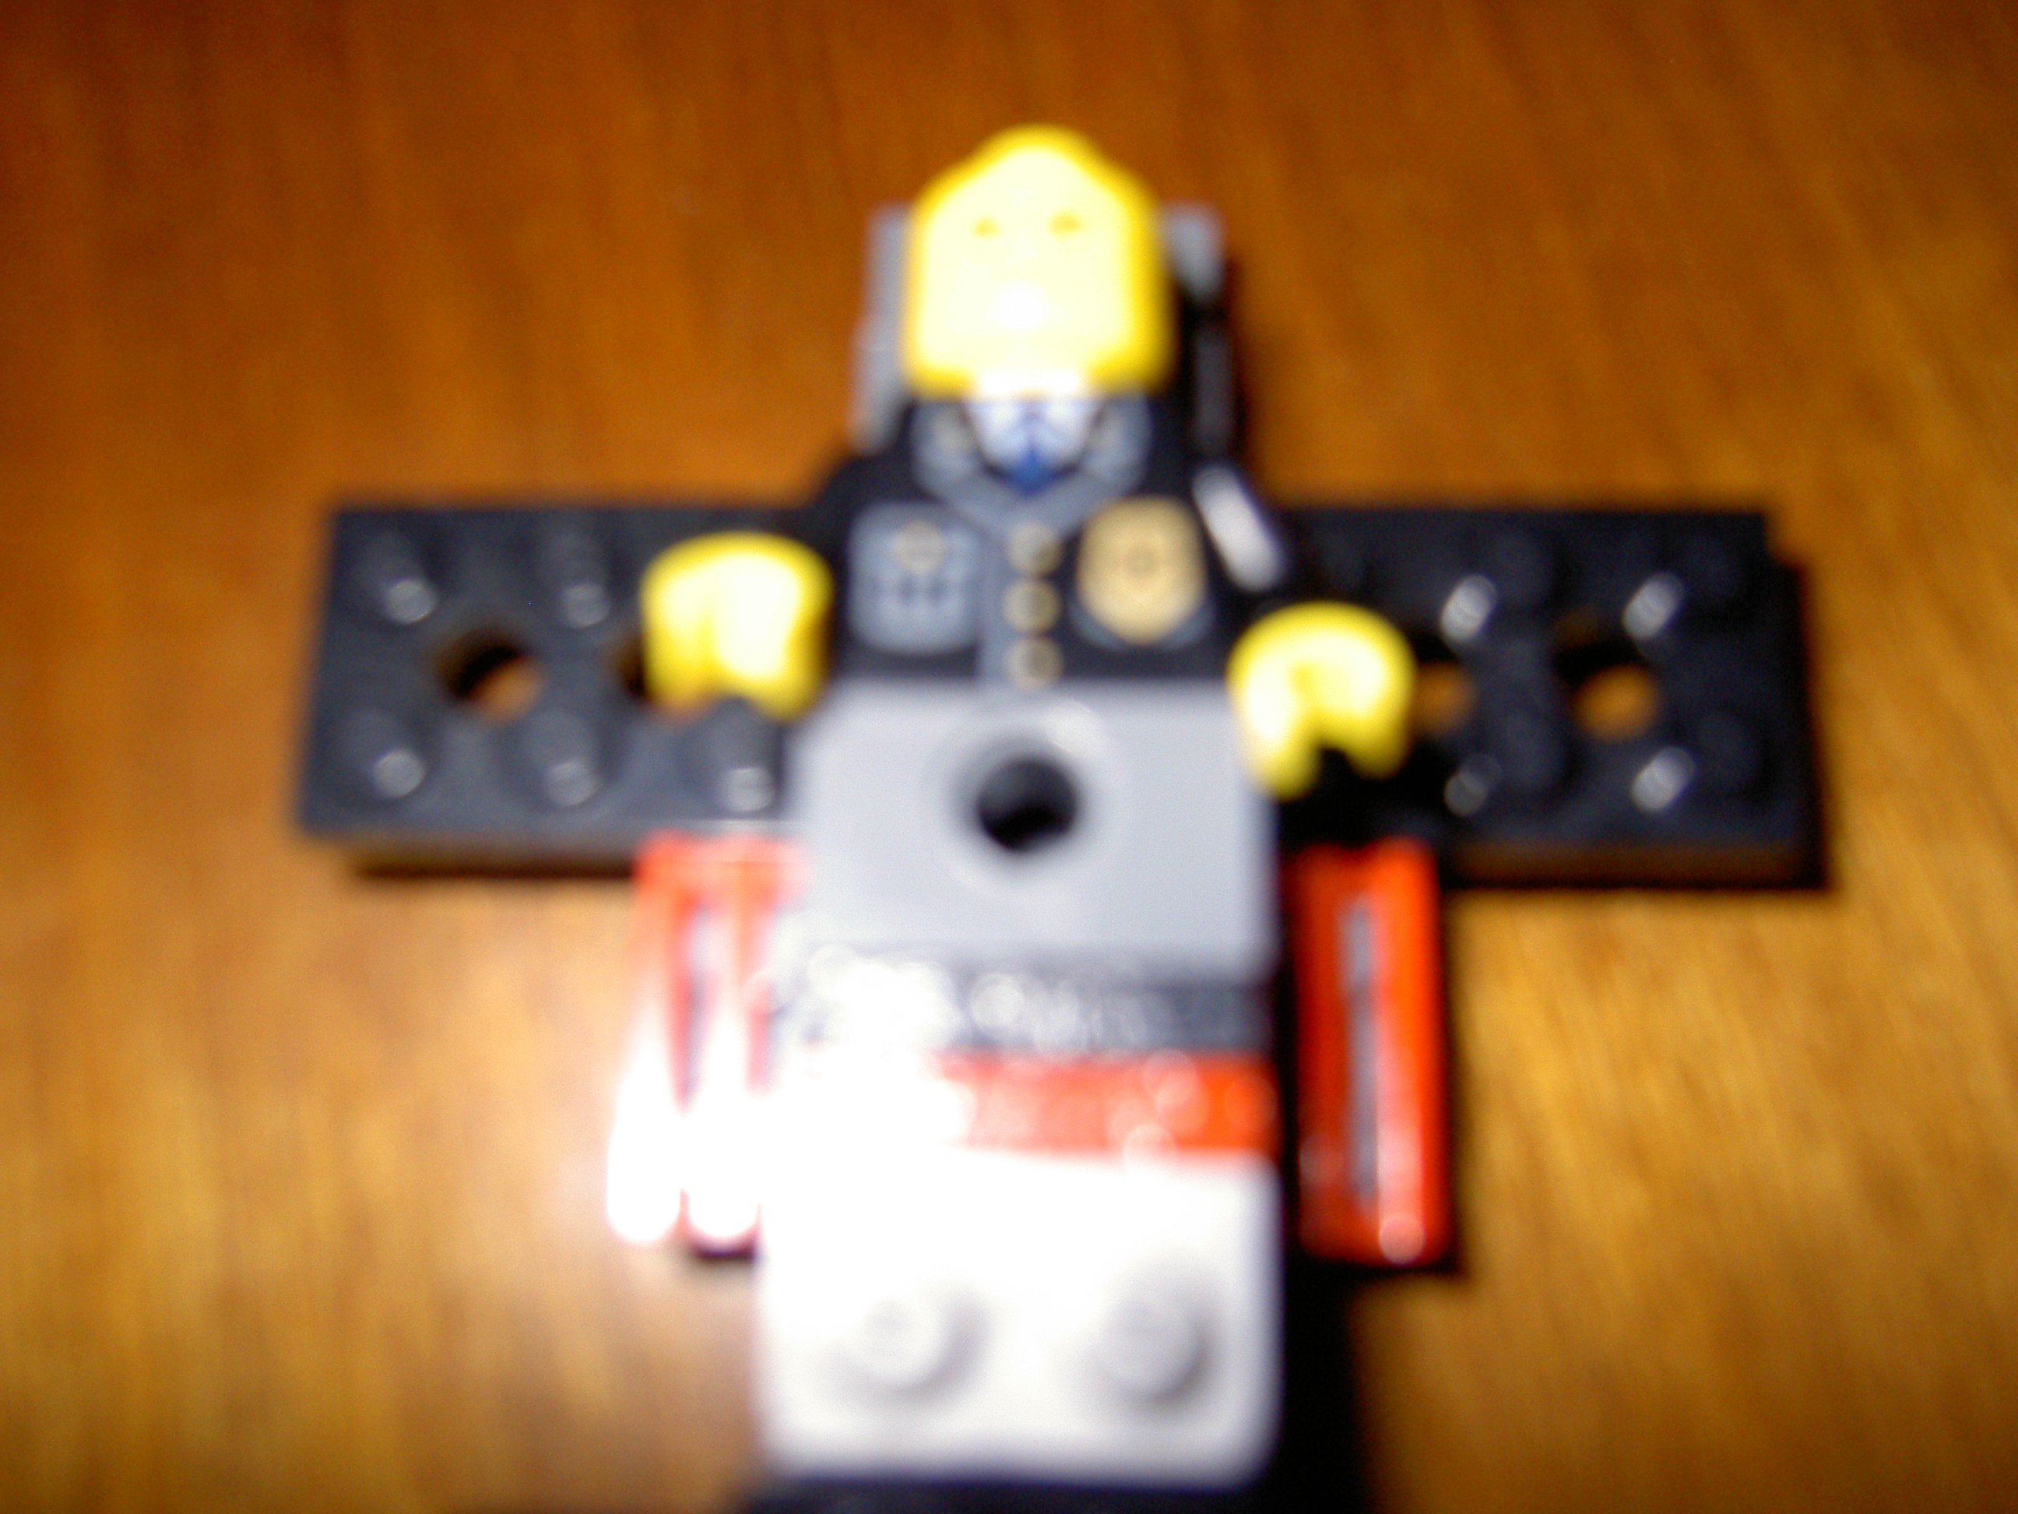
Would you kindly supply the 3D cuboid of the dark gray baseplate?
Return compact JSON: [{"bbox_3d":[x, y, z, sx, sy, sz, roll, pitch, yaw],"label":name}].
[{"bbox_3d":[0.002,-0.004,0.086,0.064,0.005,0.016,0,72,1],"label":"dark gray baseplate"}]

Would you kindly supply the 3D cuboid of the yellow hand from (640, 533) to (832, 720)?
[{"bbox_3d":[-0.010,-0.005,0.070,0.005,0.005,0.006,-9,31,9],"label":"yellow hand"}]

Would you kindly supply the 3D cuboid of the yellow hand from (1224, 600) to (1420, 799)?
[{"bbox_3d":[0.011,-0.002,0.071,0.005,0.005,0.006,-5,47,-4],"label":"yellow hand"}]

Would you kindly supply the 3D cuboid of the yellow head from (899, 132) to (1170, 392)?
[{"bbox_3d":[0.001,-0.019,0.082,0.010,0.010,0.011,-1,72,5],"label":"yellow head"}]

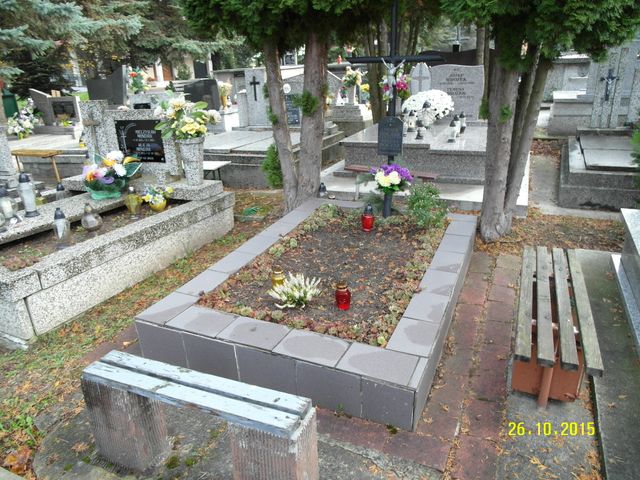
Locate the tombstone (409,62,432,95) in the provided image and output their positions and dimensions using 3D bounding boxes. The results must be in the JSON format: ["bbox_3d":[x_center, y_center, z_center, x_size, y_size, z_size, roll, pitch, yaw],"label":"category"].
[{"bbox_3d":[1.509,-2.239,6.670,0.310,0.800,0.100,8,24,23],"label":"tombstone"}]

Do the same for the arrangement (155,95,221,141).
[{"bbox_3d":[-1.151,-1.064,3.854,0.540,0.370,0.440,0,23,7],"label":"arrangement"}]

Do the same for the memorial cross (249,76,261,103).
[{"bbox_3d":[-0.981,-2.293,6.716,0.170,0.380,0.030,8,24,23],"label":"memorial cross"}]

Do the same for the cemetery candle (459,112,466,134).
[{"bbox_3d":[1.830,-1.496,5.688,0.083,0.269,0.083,8,24,23],"label":"cemetery candle"}]

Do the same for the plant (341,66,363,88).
[{"bbox_3d":[0.535,-2.598,7.086,0.340,0.330,0.300,8,24,23],"label":"plant"}]

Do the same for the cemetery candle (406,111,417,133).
[{"bbox_3d":[1.187,-1.529,5.730,0.093,0.265,0.093,8,24,23],"label":"cemetery candle"}]

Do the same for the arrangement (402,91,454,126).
[{"bbox_3d":[1.554,-1.891,6.283,0.680,0.520,0.640,8,24,23],"label":"arrangement"}]

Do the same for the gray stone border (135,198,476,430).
[{"bbox_3d":[0.165,0.209,3.027,1.479,0.210,2.240,8,24,23],"label":"gray stone border"}]

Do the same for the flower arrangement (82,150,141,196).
[{"bbox_3d":[-1.828,-0.569,3.917,0.450,0.370,0.390,8,24,23],"label":"flower arrangement"}]

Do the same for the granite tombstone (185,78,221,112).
[{"bbox_3d":[-1.928,-2.379,7.281,0.610,0.540,0.130,8,24,23],"label":"granite tombstone"}]

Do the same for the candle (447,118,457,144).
[{"bbox_3d":[1.548,-1.272,5.180,0.088,0.266,0.088,8,24,23],"label":"candle"}]

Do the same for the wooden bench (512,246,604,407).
[{"bbox_3d":[1.060,0.444,2.085,0.273,0.437,1.052,8,24,23],"label":"wooden bench"}]

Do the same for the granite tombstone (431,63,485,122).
[{"bbox_3d":[1.987,-2.165,6.505,0.750,0.770,0.110,8,24,23],"label":"granite tombstone"}]

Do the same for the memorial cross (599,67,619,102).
[{"bbox_3d":[3.666,-1.969,5.619,0.200,0.400,0.050,8,24,23],"label":"memorial cross"}]

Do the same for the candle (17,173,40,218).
[{"bbox_3d":[-2.375,-0.368,3.598,0.118,0.358,0.118,8,24,23],"label":"candle"}]

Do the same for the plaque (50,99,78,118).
[{"bbox_3d":[-4.270,-2.174,7.381,0.450,0.300,0.040,1,22,9],"label":"plaque"}]

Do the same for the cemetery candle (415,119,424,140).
[{"bbox_3d":[1.173,-1.298,5.210,0.088,0.233,0.088,8,24,23],"label":"cemetery candle"}]

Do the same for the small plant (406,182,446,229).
[{"bbox_3d":[0.876,-0.301,3.621,0.310,0.340,0.300,8,24,23],"label":"small plant"}]

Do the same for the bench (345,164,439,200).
[{"bbox_3d":[0.691,-0.485,4.426,0.965,0.406,0.190,13,27,33],"label":"bench"}]

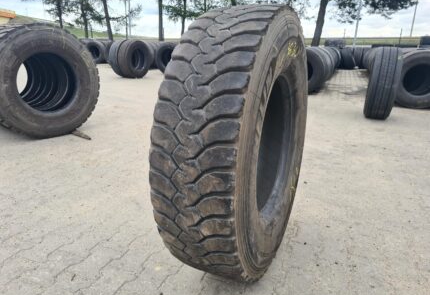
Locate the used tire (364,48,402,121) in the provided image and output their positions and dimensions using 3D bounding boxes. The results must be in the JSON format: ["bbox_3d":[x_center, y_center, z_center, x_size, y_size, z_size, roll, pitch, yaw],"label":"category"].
[{"bbox_3d":[2.423,-0.929,4.692,0.340,1.020,1.020,12,20,23],"label":"used tire"}]

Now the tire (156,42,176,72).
[{"bbox_3d":[-1.461,-2.897,10.558,1.020,1.020,0.310,12,20,28],"label":"tire"}]

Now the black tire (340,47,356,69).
[{"bbox_3d":[6.954,-4.676,17.000,0.330,1.020,1.020,2,17,-2],"label":"black tire"}]

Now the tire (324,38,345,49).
[{"bbox_3d":[6.598,-5.728,17.800,1.070,0.360,1.070,2,17,0],"label":"tire"}]

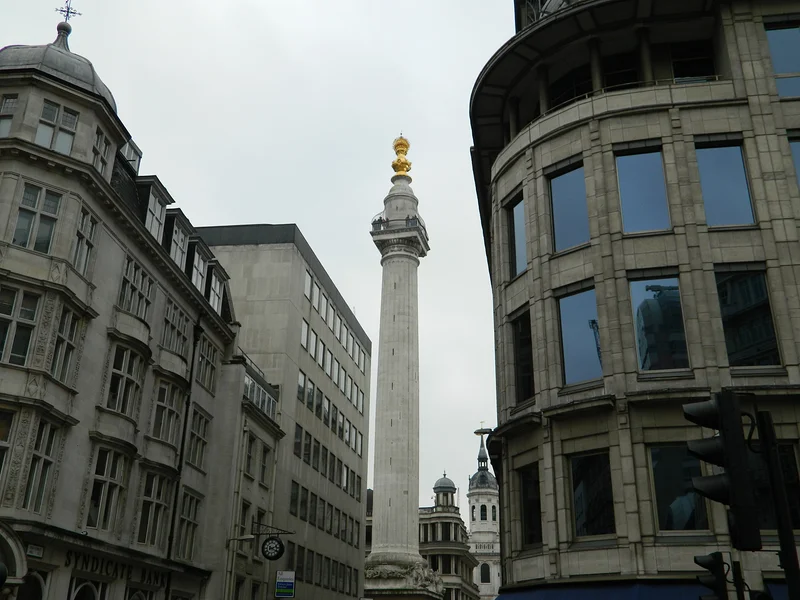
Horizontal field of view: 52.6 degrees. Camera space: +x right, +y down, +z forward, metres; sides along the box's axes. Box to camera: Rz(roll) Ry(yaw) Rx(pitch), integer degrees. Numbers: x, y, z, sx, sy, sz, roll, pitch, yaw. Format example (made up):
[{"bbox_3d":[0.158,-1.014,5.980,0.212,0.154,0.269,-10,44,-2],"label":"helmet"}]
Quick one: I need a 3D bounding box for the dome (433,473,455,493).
[{"bbox_3d":[5.645,22.867,101.242,2.950,2.650,2.950,0,-24,3],"label":"dome"}]

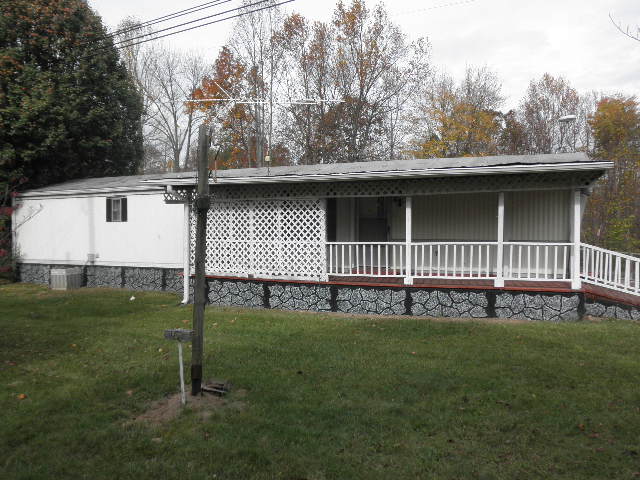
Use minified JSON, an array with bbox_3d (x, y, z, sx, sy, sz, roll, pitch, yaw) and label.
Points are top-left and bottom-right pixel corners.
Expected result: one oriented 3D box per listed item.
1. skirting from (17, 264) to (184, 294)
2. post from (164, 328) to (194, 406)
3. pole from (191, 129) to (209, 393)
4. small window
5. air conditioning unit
[{"bbox_3d":[-6.880,1.130,15.800,6.450,0.680,0.120,0,1,20],"label":"skirting"},{"bbox_3d":[-1.385,1.256,5.120,0.290,0.770,0.110,0,1,-6],"label":"post"},{"bbox_3d":[-1.246,0.214,5.400,0.110,2.830,0.110,2,1,0],"label":"pole"},{"bbox_3d":[-6.070,-0.930,15.500,0.800,0.770,0.090,0,1,20],"label":"small window"},{"bbox_3d":[-7.620,1.165,15.600,0.640,0.630,0.640,0,1,20],"label":"air conditioning unit"}]

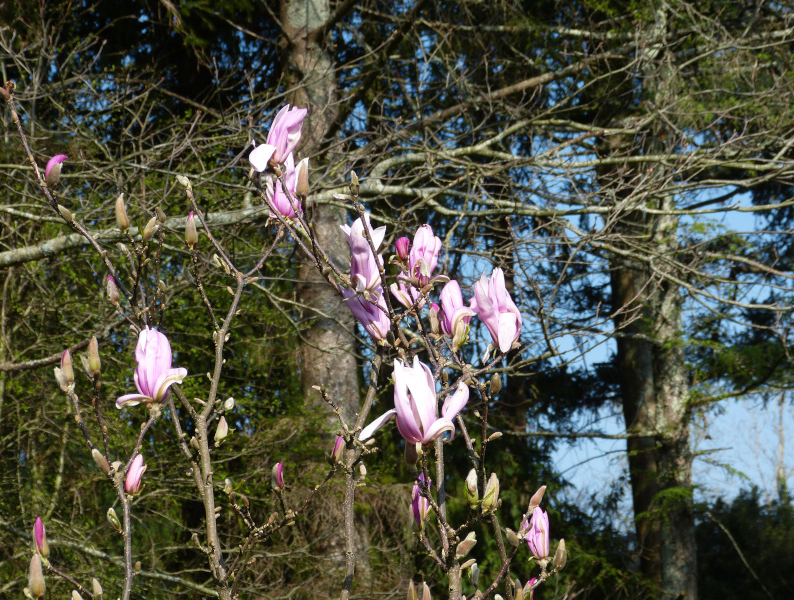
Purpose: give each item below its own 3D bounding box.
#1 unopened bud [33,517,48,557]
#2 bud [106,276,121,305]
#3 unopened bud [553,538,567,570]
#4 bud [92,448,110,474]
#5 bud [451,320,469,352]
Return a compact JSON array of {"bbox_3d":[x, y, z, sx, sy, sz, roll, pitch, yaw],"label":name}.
[{"bbox_3d":[-0.404,0.268,2.700,0.014,0.045,0.014,-10,-3,0],"label":"unopened bud"},{"bbox_3d":[-0.334,-0.010,2.800,0.015,0.036,0.015,-18,-3,0],"label":"bud"},{"bbox_3d":[0.182,0.283,2.650,0.013,0.036,0.013,6,-3,0],"label":"unopened bud"},{"bbox_3d":[-0.338,0.184,2.720,0.013,0.032,0.013,-30,-3,0],"label":"bud"},{"bbox_3d":[0.071,0.041,2.720,0.015,0.036,0.015,11,-3,0],"label":"bud"}]

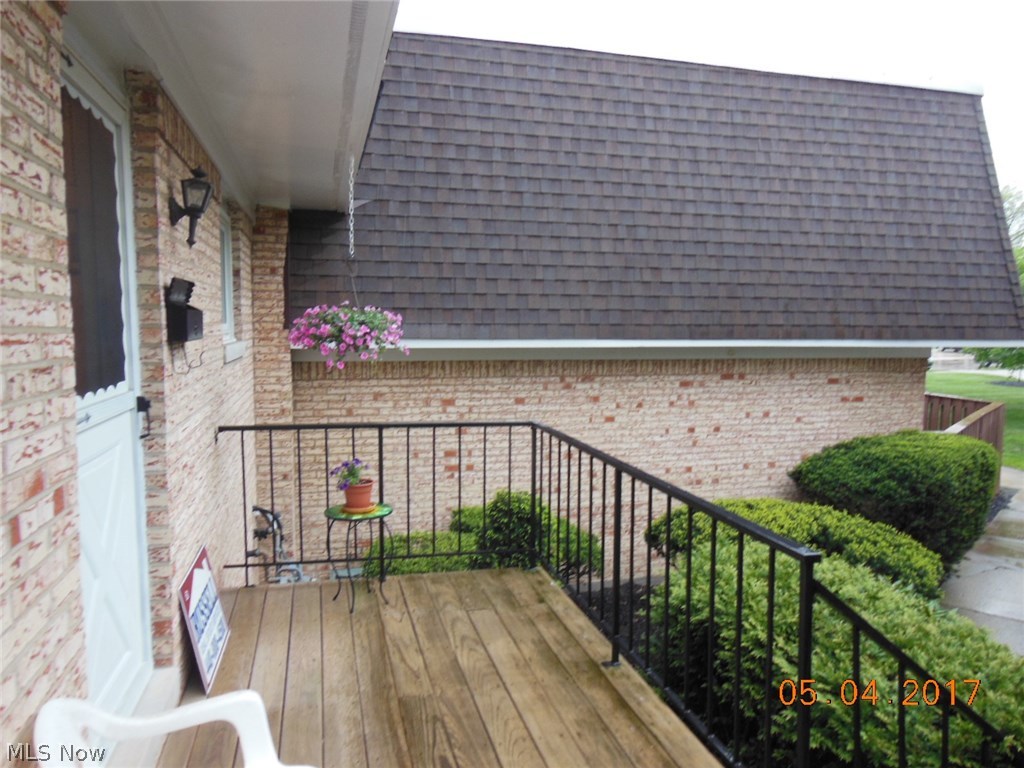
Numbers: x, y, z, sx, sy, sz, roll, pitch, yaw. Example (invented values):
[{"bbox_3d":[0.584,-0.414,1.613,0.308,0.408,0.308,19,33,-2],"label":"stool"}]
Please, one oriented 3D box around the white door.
[{"bbox_3d":[-1.243,0.080,2.200,0.060,2.010,0.920,-1,4,-15],"label":"white door"}]

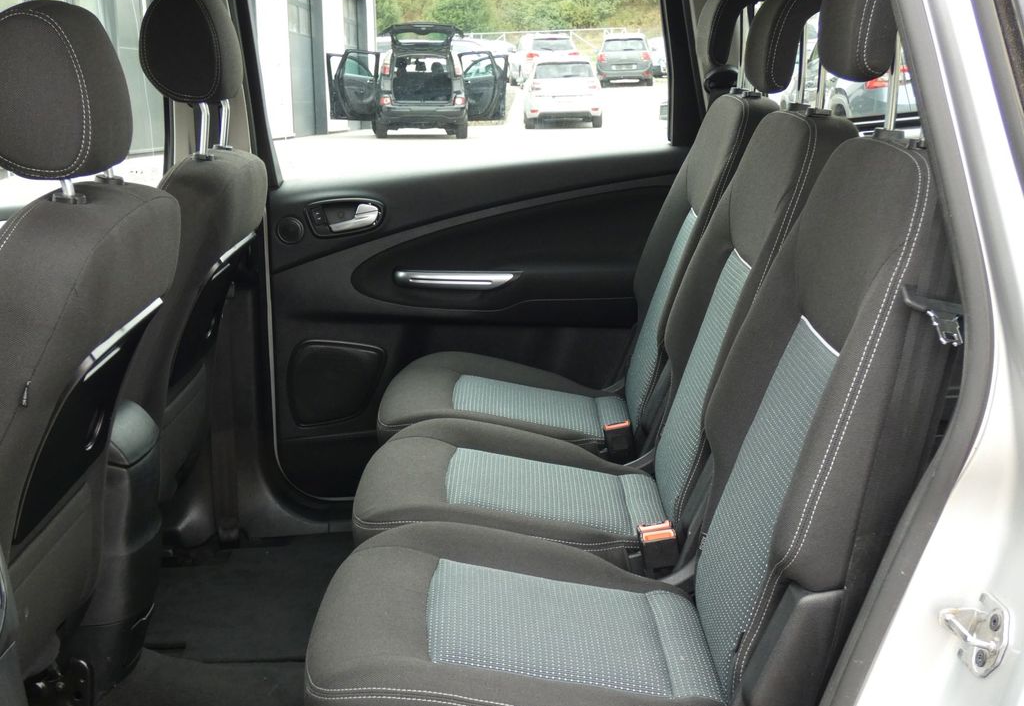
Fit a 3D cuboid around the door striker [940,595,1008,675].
[{"bbox_3d":[0.419,0.257,1.160,0.048,0.068,0.056,-1,15,-1],"label":"door striker"}]

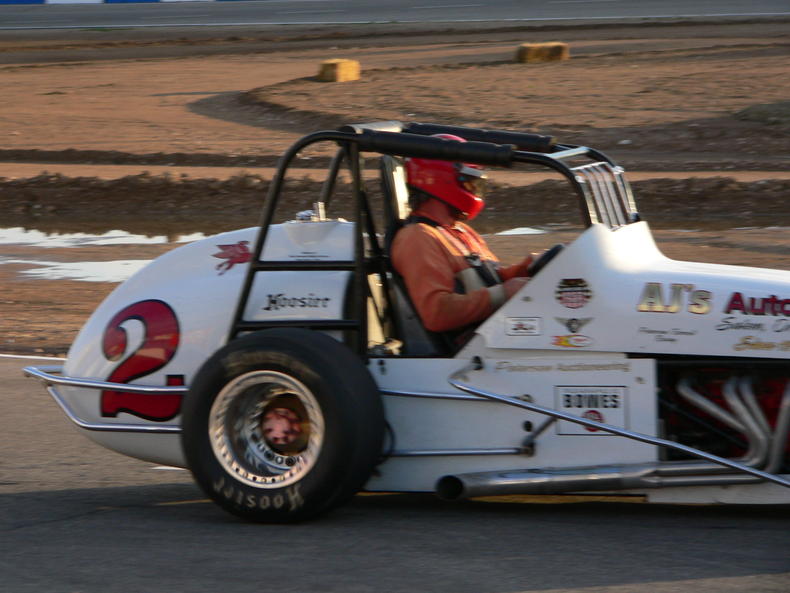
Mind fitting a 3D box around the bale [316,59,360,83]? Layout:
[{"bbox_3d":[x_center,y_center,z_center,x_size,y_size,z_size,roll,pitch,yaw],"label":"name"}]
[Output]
[{"bbox_3d":[-1.077,-4.336,62.000,0.450,0.370,0.900,2,6,32],"label":"bale"}]

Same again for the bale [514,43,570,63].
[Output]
[{"bbox_3d":[3.269,-5.369,71.000,1.000,0.370,0.450,1,6,20],"label":"bale"}]

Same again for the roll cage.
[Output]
[{"bbox_3d":[0.148,-0.226,11.780,1.400,0.840,0.700,0,6,16],"label":"roll cage"}]

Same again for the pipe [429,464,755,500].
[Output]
[{"bbox_3d":[0.703,0.646,11.267,1.151,0.100,0.105,-3,5,16],"label":"pipe"}]

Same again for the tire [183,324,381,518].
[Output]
[{"bbox_3d":[-0.390,0.445,11.245,0.658,0.658,0.400,0,6,16],"label":"tire"}]

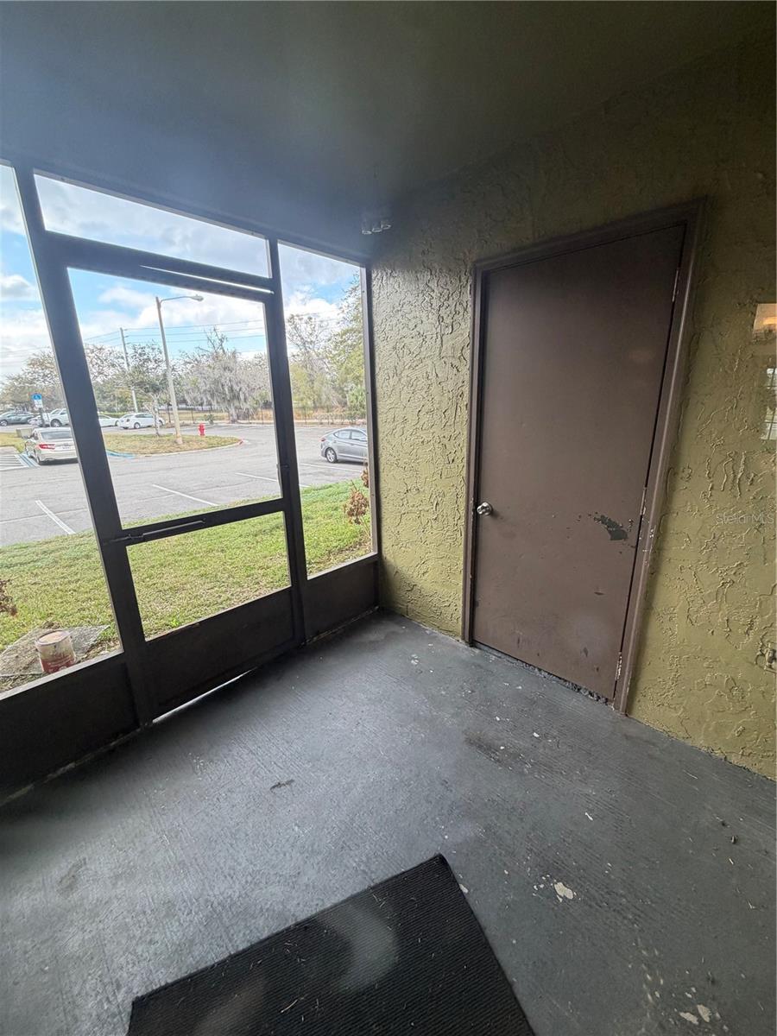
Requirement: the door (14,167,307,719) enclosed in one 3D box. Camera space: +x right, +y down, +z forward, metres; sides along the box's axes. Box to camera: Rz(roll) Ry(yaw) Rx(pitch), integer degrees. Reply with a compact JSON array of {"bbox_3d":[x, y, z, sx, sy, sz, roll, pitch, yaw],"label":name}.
[{"bbox_3d":[-0.884,-0.194,2.043,0.060,2.241,0.997,13,21,42],"label":"door"}]

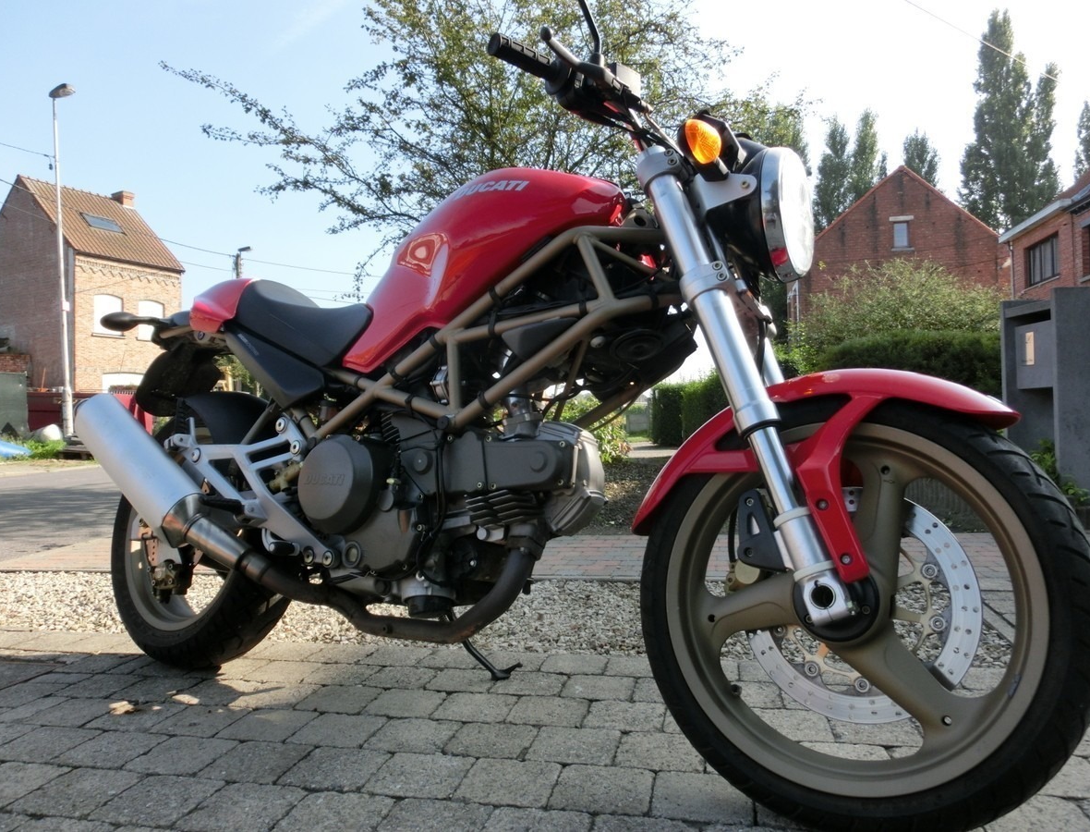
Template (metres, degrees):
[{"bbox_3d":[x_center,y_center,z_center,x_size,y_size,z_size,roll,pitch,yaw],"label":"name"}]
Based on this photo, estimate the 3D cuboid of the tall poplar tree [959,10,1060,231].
[{"bbox_3d":[27.782,-11.662,46.000,5.800,25.300,5.800,0,-1,0],"label":"tall poplar tree"}]

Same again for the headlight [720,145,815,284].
[{"bbox_3d":[0.344,-0.320,1.254,0.160,0.212,0.212,-1,-17,34],"label":"headlight"}]

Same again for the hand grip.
[{"bbox_3d":[-0.028,-0.531,1.145,0.037,0.037,0.130,-2,-1,45],"label":"hand grip"}]

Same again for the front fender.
[{"bbox_3d":[0.366,0.066,1.085,0.525,0.270,0.165,-2,-13,34],"label":"front fender"}]

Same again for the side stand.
[{"bbox_3d":[-0.131,0.461,1.580,0.100,0.190,0.250,-1,-1,34],"label":"side stand"}]

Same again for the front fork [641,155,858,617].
[{"bbox_3d":[0.328,-0.070,1.177,0.110,0.790,0.260,-26,-29,25],"label":"front fork"}]

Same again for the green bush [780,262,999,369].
[{"bbox_3d":[4.862,-0.693,10.500,3.000,2.750,2.300,-1,-2,0],"label":"green bush"}]

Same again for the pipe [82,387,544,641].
[{"bbox_3d":[-0.532,0.164,1.466,1.100,0.420,0.300,-2,-13,34],"label":"pipe"}]

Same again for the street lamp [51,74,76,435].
[{"bbox_3d":[-9.380,-3.060,14.950,0.700,6.920,0.320,-2,-2,36],"label":"street lamp"}]

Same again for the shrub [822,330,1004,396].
[{"bbox_3d":[4.200,-0.150,8.500,2.300,1.560,1.100,-1,-1,12],"label":"shrub"}]

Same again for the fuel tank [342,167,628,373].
[{"bbox_3d":[-0.099,-0.256,1.486,0.570,0.395,0.340,-2,-13,34],"label":"fuel tank"}]

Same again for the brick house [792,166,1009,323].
[{"bbox_3d":[11.180,-3.099,25.929,6.200,8.050,7.000,-1,-1,12],"label":"brick house"}]

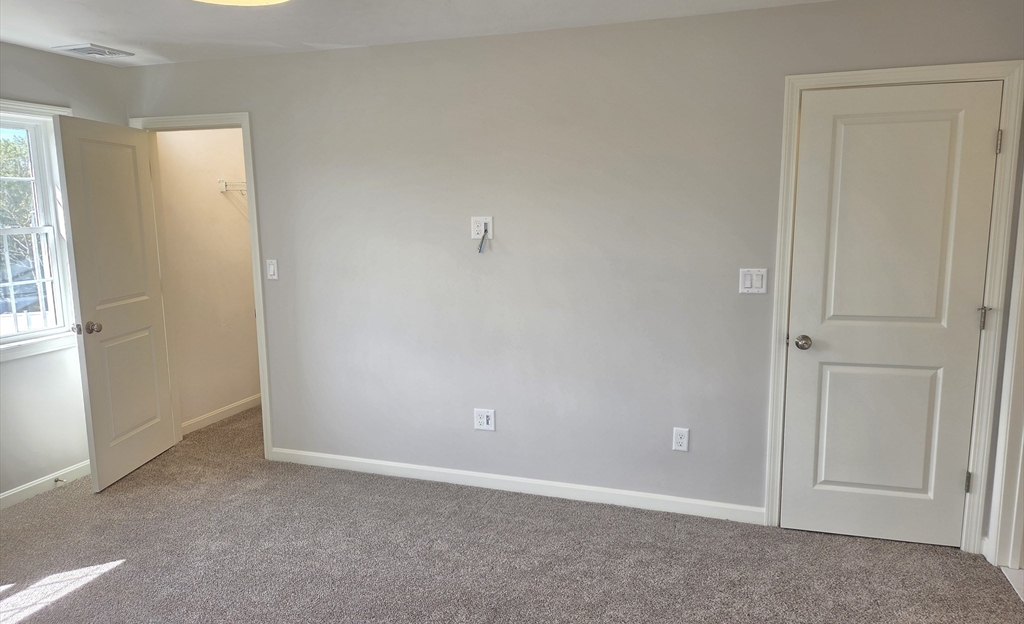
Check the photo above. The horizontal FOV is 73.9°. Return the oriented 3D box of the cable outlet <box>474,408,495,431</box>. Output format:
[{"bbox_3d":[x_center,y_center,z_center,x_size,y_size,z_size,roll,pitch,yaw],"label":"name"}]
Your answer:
[{"bbox_3d":[-0.150,0.585,3.687,0.117,0.115,0.012,2,9,18],"label":"cable outlet"}]

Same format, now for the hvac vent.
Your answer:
[{"bbox_3d":[-2.243,-1.393,3.651,0.275,0.020,0.281,2,9,18],"label":"hvac vent"}]

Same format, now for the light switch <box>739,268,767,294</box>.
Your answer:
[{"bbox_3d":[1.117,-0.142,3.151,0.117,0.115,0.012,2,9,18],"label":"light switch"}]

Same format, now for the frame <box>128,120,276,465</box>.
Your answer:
[{"bbox_3d":[-1.882,-0.127,4.215,0.884,2.098,0.139,2,9,18],"label":"frame"}]

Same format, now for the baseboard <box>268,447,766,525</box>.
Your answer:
[{"bbox_3d":[-0.123,0.942,3.732,2.838,0.097,0.015,2,9,18],"label":"baseboard"}]

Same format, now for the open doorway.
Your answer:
[{"bbox_3d":[-1.881,-0.091,4.225,0.764,2.025,0.119,2,9,18],"label":"open doorway"}]

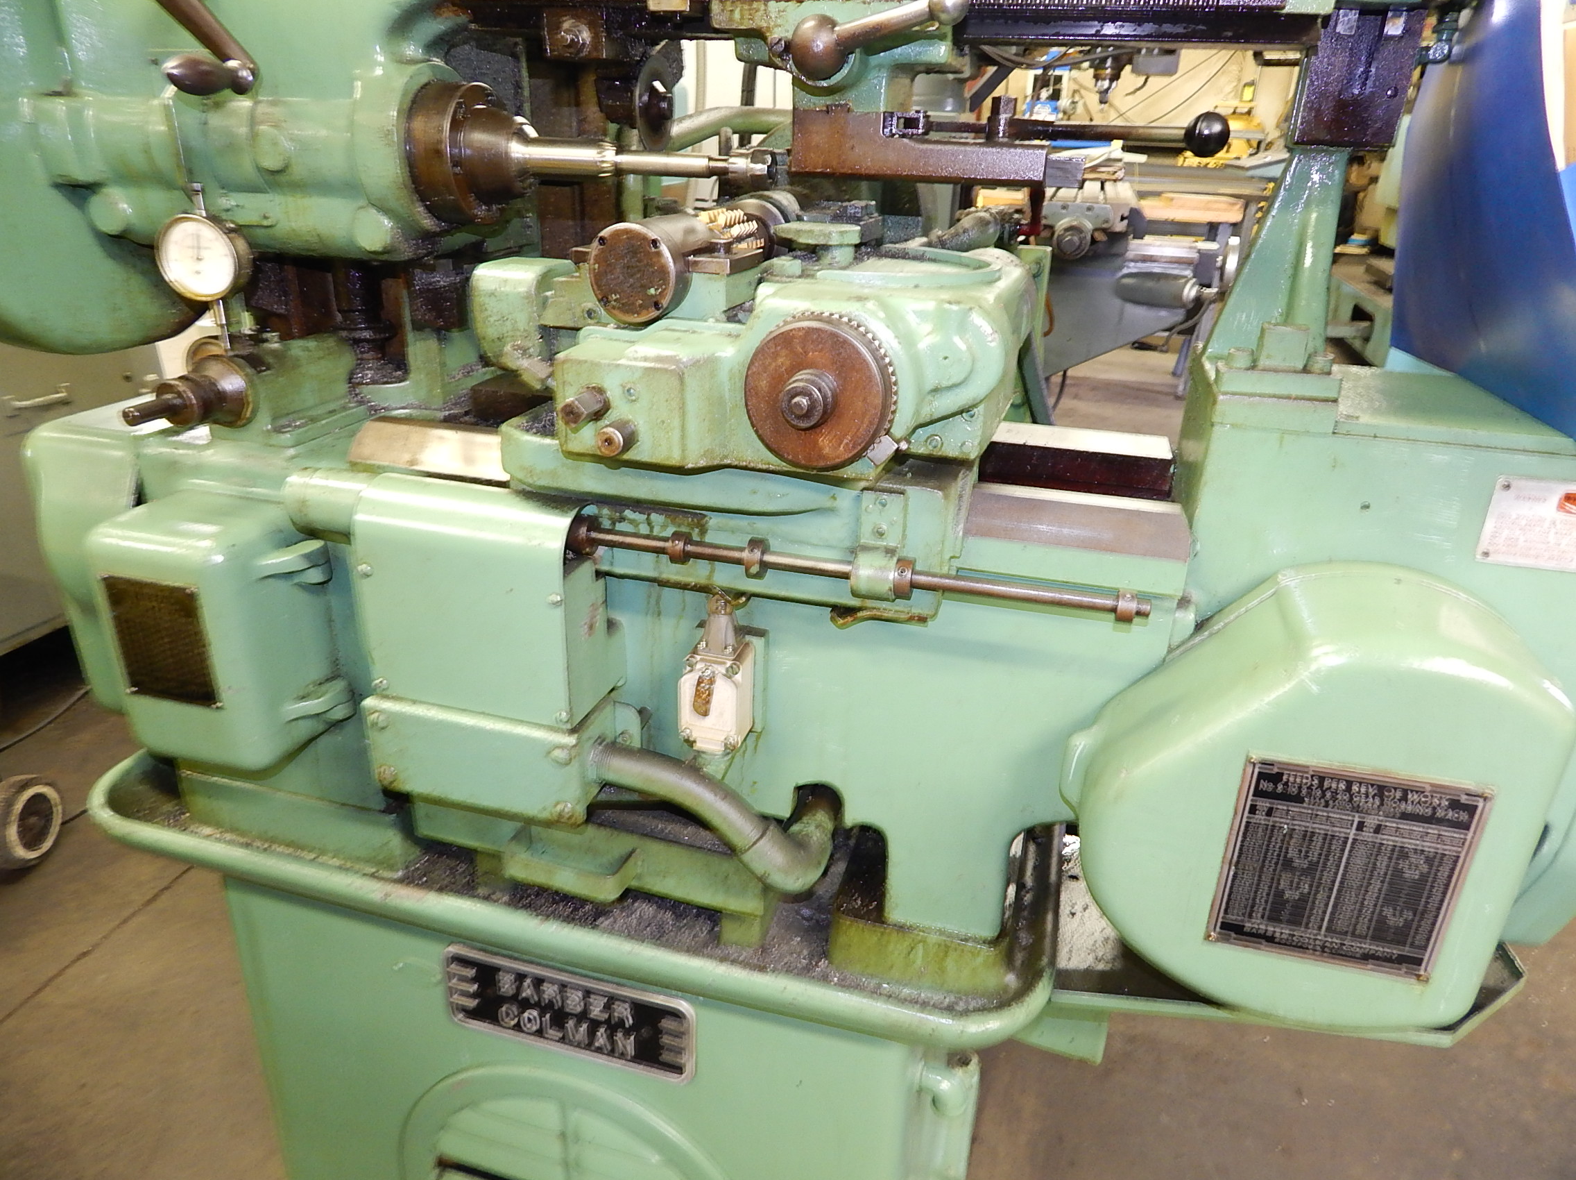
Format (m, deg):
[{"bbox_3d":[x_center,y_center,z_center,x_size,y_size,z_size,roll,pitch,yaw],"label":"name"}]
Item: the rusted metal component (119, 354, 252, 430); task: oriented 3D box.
[{"bbox_3d":[-0.473,-0.146,0.822,0.060,0.060,0.107,8,23,13],"label":"rusted metal component"}]

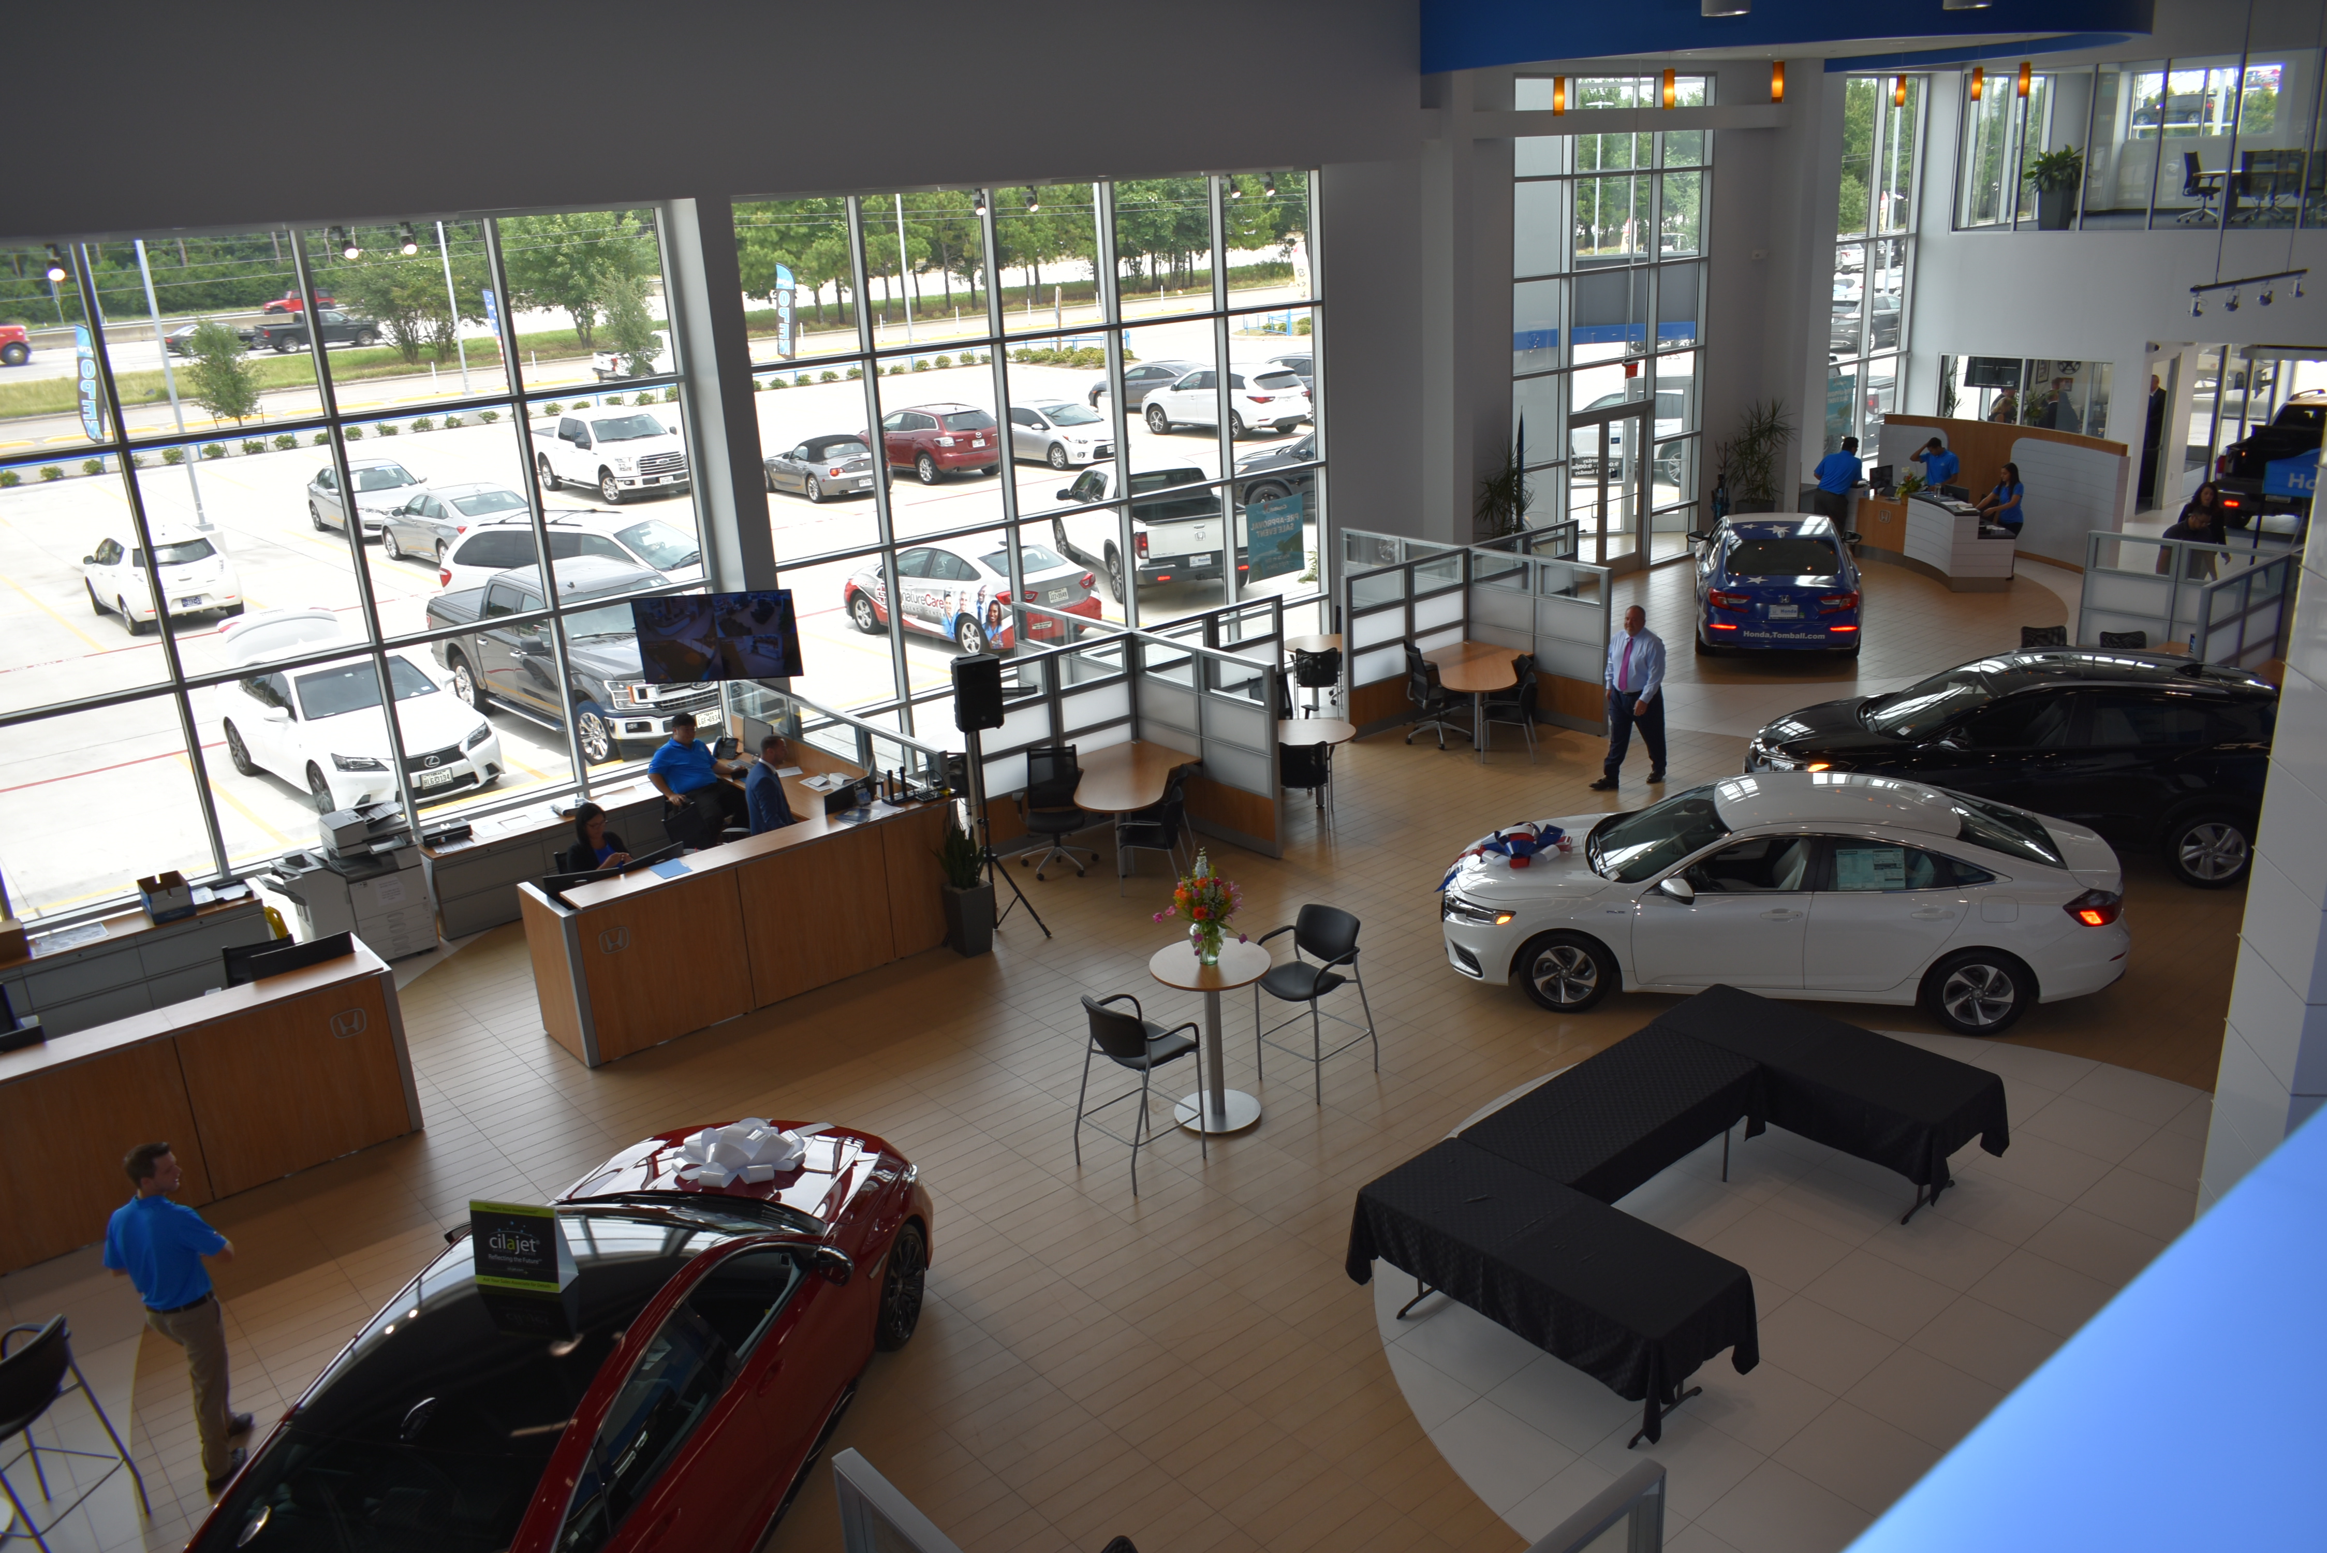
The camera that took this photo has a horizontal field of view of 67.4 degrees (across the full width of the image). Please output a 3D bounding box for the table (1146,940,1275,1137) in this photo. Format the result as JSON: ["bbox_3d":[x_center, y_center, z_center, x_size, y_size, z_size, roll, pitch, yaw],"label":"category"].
[{"bbox_3d":[0.326,1.683,11.157,0.765,1.055,0.765,-3,18,1],"label":"table"}]

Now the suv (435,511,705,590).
[{"bbox_3d":[-8.394,-3.059,26.500,4.850,1.750,1.900,2,19,16],"label":"suv"}]

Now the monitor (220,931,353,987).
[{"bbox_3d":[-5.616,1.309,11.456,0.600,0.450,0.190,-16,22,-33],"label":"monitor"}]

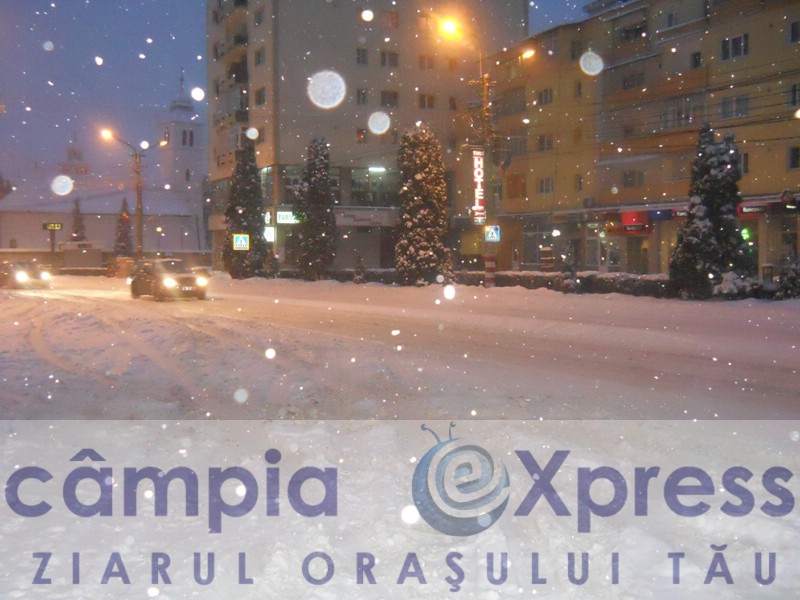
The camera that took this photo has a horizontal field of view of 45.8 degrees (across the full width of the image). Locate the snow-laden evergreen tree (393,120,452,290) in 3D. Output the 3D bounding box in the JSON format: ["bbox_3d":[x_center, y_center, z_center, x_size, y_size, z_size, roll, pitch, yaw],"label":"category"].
[{"bbox_3d":[1.141,-4.564,46.000,2.730,7.910,2.730,0,3,0],"label":"snow-laden evergreen tree"}]

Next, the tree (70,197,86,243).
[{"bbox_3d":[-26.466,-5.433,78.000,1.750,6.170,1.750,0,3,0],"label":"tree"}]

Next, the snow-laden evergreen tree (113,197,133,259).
[{"bbox_3d":[-21.380,-4.892,73.000,1.750,5.860,1.750,0,3,0],"label":"snow-laden evergreen tree"}]

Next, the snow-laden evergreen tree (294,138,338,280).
[{"bbox_3d":[-4.759,-5.129,54.000,2.430,8.150,2.430,0,3,0],"label":"snow-laden evergreen tree"}]

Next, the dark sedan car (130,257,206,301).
[{"bbox_3d":[-8.607,-0.757,35.000,1.750,1.500,4.200,-1,3,-29],"label":"dark sedan car"}]

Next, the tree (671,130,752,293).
[{"bbox_3d":[10.779,-3.030,33.000,2.770,6.030,2.770,0,3,0],"label":"tree"}]

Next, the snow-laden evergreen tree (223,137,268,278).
[{"bbox_3d":[-9.621,-5.729,59.000,2.780,8.900,2.780,0,3,0],"label":"snow-laden evergreen tree"}]

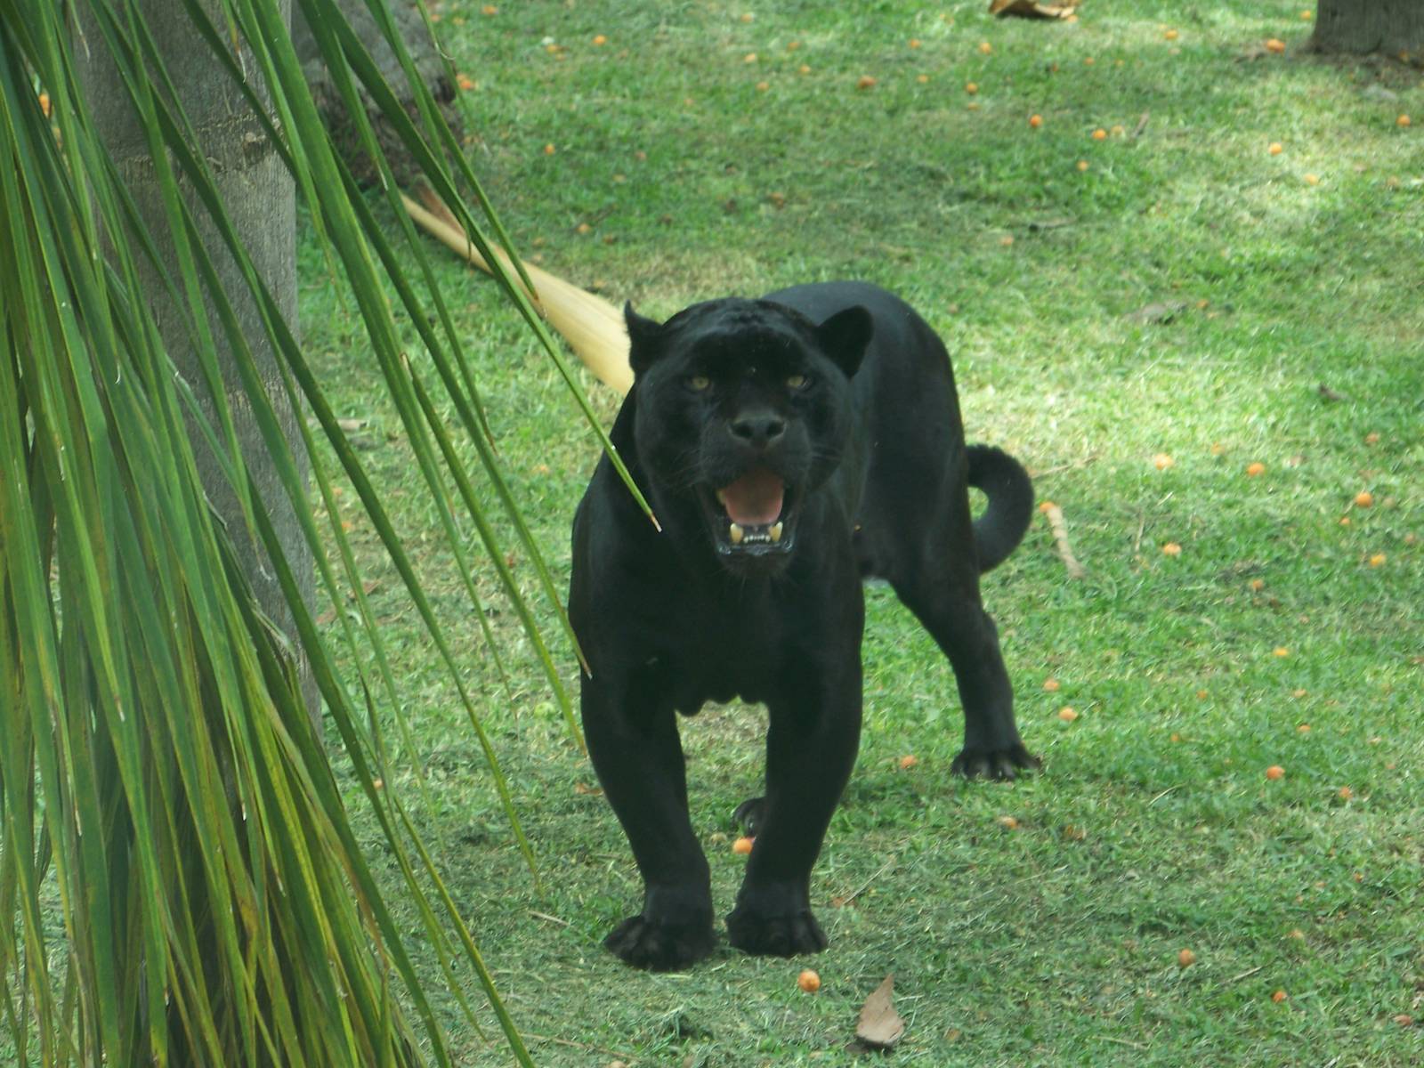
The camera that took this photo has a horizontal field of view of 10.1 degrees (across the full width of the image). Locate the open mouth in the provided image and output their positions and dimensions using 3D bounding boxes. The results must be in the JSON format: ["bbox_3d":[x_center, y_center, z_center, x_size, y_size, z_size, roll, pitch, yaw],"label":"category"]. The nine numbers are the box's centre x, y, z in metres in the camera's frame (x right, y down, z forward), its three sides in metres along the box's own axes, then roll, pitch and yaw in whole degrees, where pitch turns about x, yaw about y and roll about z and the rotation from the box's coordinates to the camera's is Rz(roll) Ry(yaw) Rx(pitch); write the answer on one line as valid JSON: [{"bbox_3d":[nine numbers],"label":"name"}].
[{"bbox_3d":[0.035,-0.021,7.560,0.080,0.076,0.075,0,6,-4],"label":"open mouth"}]

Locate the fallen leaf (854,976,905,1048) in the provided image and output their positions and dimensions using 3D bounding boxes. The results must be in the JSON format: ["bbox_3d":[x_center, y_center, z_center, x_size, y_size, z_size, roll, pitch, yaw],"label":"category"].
[{"bbox_3d":[0.159,0.450,7.590,0.048,0.045,0.080,0,13,0],"label":"fallen leaf"}]

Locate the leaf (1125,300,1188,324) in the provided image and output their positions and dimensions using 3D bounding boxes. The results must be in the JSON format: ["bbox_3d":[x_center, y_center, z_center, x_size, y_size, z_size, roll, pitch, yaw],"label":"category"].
[{"bbox_3d":[0.607,-0.303,11.000,0.080,0.019,0.050,-5,13,-19],"label":"leaf"}]

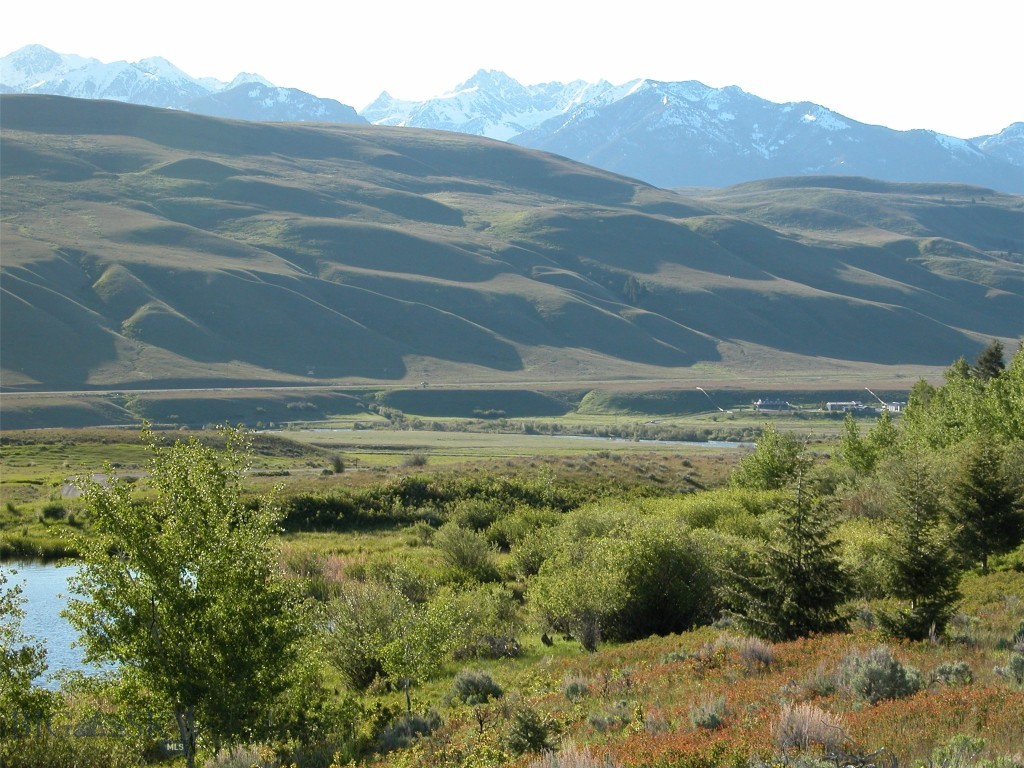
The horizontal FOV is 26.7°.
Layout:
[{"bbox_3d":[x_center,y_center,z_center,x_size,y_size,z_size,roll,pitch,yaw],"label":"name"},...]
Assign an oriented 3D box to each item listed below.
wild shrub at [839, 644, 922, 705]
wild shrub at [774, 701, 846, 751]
[{"bbox_3d":[6.143,4.843,36.000,1.400,1.000,1.232,0,1,0],"label":"wild shrub"},{"bbox_3d":[5.806,6.652,42.000,1.400,0.953,1.288,0,1,0],"label":"wild shrub"}]

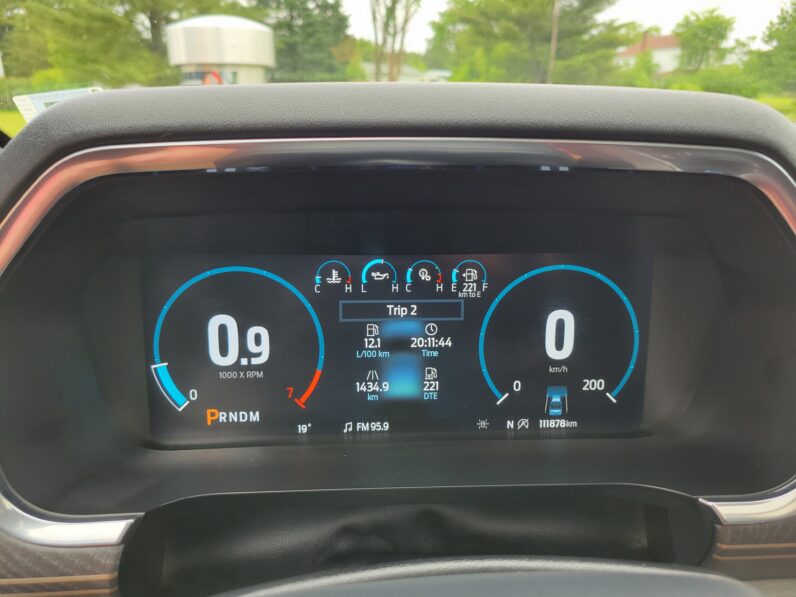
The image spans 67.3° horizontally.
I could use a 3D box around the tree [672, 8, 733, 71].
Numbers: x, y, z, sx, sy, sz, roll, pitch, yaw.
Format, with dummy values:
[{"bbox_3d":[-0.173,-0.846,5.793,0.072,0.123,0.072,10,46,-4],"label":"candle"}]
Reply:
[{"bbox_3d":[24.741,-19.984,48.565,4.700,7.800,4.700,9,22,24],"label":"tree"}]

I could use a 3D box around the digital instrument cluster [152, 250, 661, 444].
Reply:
[{"bbox_3d":[0.003,0.027,0.354,0.290,0.110,0.020,0,9,-3],"label":"digital instrument cluster"}]

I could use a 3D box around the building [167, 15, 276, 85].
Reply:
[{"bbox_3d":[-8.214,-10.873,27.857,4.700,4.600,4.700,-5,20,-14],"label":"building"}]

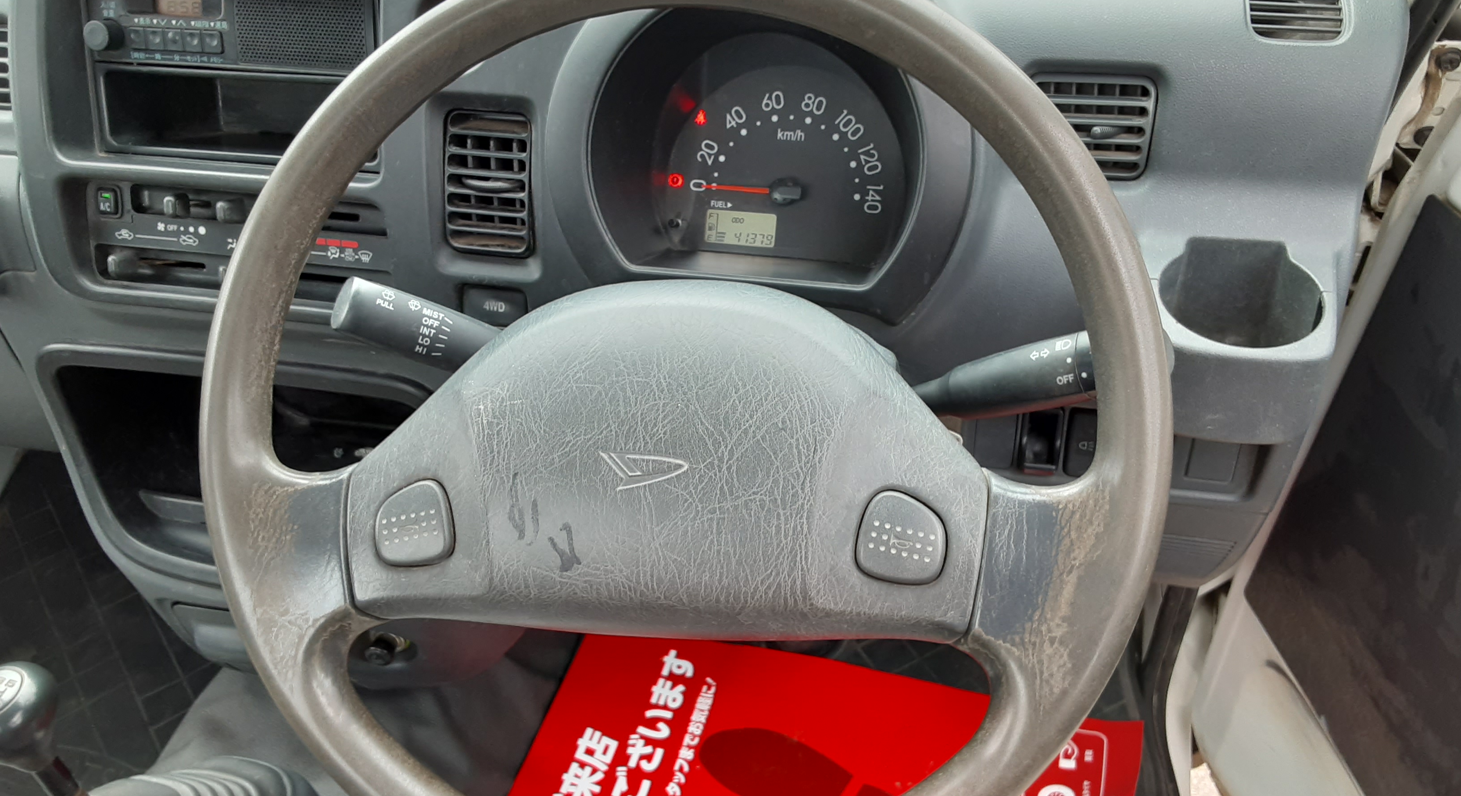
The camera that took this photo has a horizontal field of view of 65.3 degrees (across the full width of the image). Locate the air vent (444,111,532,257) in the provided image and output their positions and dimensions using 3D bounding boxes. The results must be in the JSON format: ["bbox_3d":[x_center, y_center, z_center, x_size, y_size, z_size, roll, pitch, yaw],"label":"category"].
[{"bbox_3d":[-0.138,-0.125,0.662,0.053,0.083,0.022,4,20,8],"label":"air vent"}]

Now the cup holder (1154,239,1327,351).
[{"bbox_3d":[0.270,-0.032,0.616,0.080,0.070,0.085,3,45,9],"label":"cup holder"}]

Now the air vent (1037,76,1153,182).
[{"bbox_3d":[0.191,-0.144,0.604,0.064,0.055,0.022,2,19,5],"label":"air vent"}]

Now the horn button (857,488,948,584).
[{"bbox_3d":[0.063,0.052,0.423,0.033,0.010,0.034,10,89,6],"label":"horn button"}]

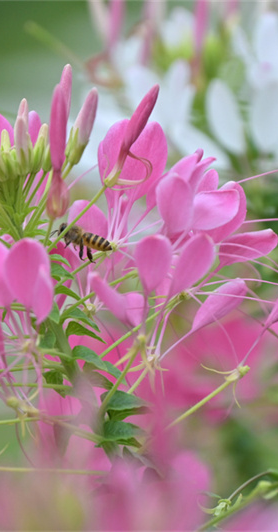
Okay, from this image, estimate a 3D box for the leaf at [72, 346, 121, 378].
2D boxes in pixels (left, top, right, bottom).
[{"bbox_3d":[-0.010,0.022,1.045,0.013,0.004,0.005,32,18,0],"label":"leaf"}]

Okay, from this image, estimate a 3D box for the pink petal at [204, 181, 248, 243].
[{"bbox_3d":[0.019,-0.012,1.000,0.007,0.014,0.003,22,0,0],"label":"pink petal"}]

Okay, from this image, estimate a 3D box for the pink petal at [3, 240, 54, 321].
[{"bbox_3d":[-0.024,0.003,1.030,0.011,0.018,0.004,-3,-3,0],"label":"pink petal"}]

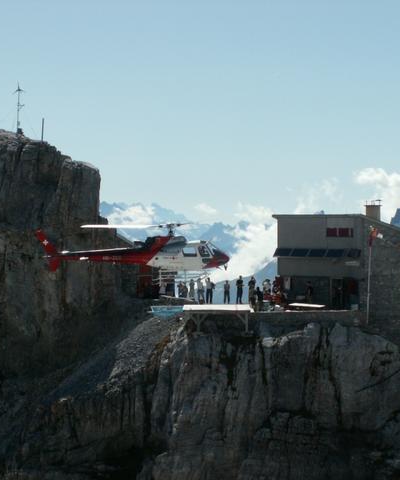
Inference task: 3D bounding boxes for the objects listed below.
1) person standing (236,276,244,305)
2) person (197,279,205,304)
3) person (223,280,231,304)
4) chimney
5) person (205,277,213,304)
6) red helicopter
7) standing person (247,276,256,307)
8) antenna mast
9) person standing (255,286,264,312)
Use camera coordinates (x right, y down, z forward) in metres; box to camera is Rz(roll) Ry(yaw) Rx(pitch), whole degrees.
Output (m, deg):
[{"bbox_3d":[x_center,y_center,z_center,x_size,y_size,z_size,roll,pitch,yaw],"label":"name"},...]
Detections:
[{"bbox_3d":[2.654,3.290,94.500,0.520,1.820,0.380,1,2,22],"label":"person standing"},{"bbox_3d":[0.033,3.371,94.500,0.500,1.660,0.380,1,2,22],"label":"person"},{"bbox_3d":[1.788,3.477,95.500,0.460,1.560,0.380,1,2,22],"label":"person"},{"bbox_3d":[11.490,-1.954,95.500,0.800,1.300,0.800,-1,2,-36],"label":"chimney"},{"bbox_3d":[0.596,3.349,94.500,0.550,1.700,0.380,1,2,22],"label":"person"},{"bbox_3d":[-3.791,0.741,81.000,10.900,3.200,9.000,0,1,-1],"label":"red helicopter"},{"bbox_3d":[3.353,3.308,93.000,0.520,1.830,0.380,1,2,22],"label":"standing person"},{"bbox_3d":[-11.779,-8.572,94.000,0.700,3.400,0.600,0,1,0],"label":"antenna mast"},{"bbox_3d":[3.828,3.796,92.000,0.480,1.590,0.380,1,2,22],"label":"person standing"}]

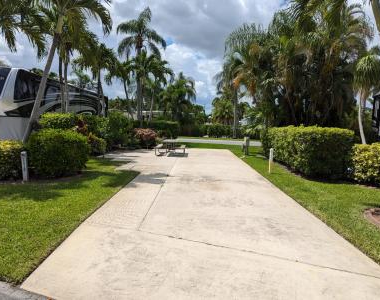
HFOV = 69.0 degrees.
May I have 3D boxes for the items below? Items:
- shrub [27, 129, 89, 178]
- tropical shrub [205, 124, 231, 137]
[{"bbox_3d":[-4.457,0.063,9.298,1.850,1.400,1.700,0,5,0],"label":"shrub"},{"bbox_3d":[3.145,-2.127,30.438,2.900,1.450,1.200,0,6,0],"label":"tropical shrub"}]

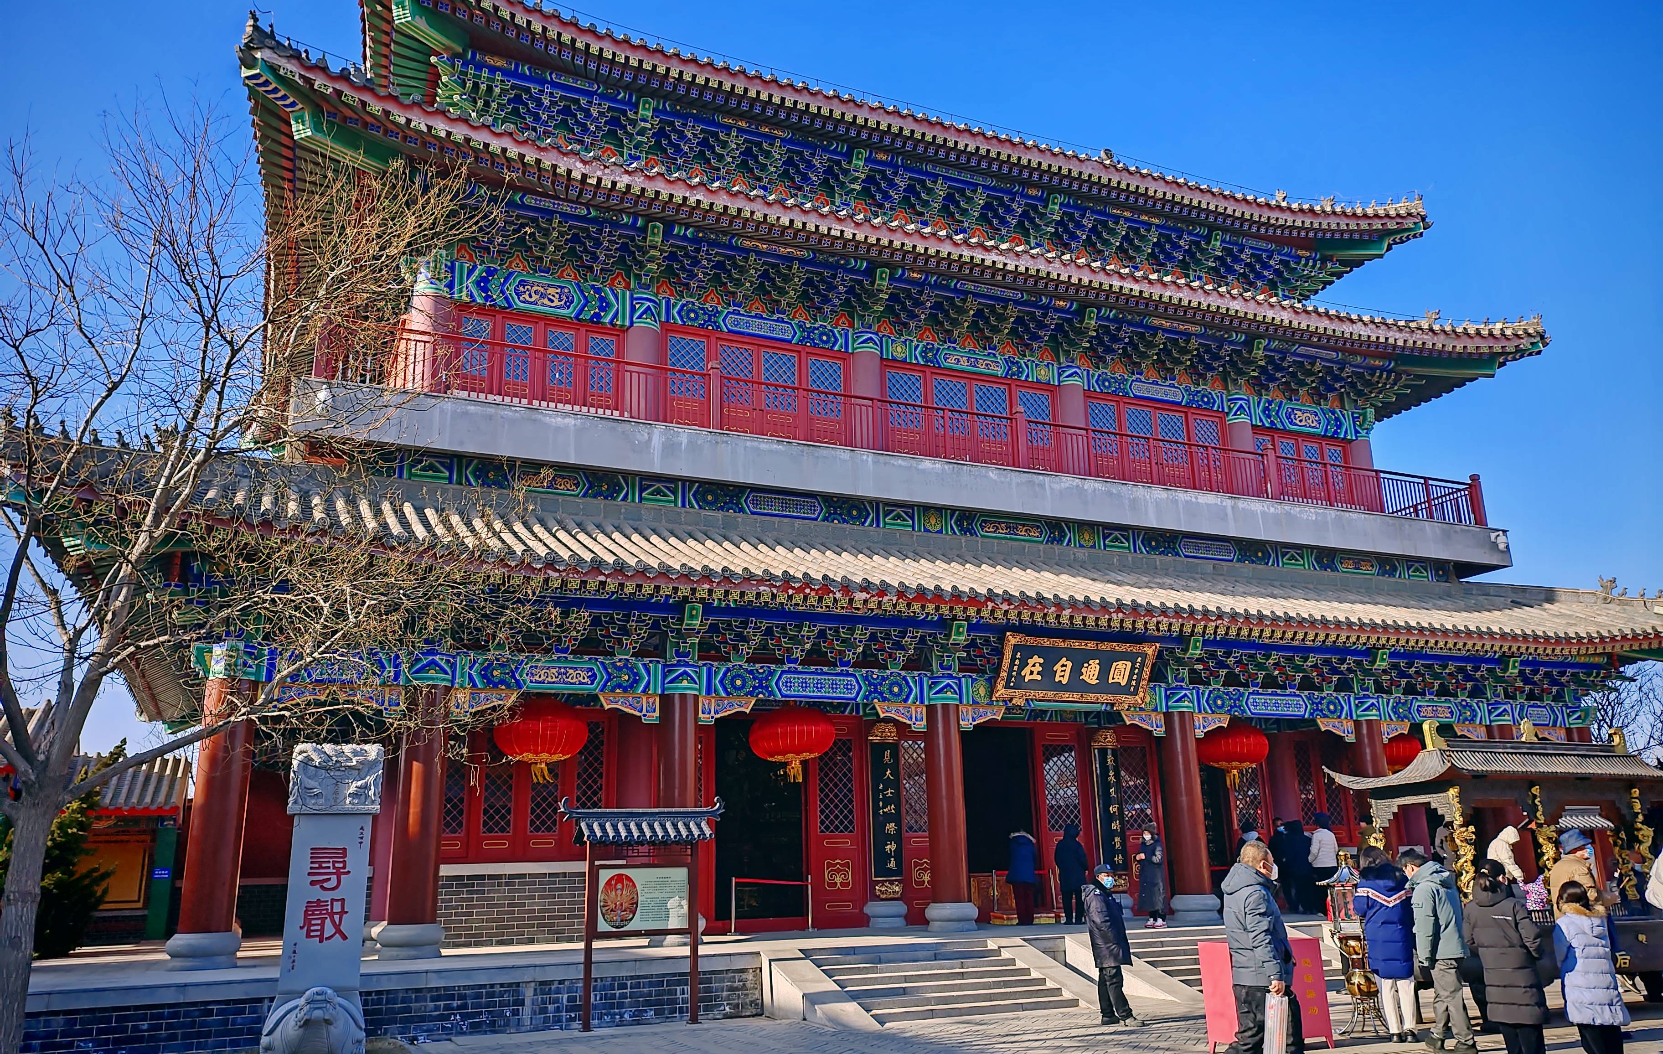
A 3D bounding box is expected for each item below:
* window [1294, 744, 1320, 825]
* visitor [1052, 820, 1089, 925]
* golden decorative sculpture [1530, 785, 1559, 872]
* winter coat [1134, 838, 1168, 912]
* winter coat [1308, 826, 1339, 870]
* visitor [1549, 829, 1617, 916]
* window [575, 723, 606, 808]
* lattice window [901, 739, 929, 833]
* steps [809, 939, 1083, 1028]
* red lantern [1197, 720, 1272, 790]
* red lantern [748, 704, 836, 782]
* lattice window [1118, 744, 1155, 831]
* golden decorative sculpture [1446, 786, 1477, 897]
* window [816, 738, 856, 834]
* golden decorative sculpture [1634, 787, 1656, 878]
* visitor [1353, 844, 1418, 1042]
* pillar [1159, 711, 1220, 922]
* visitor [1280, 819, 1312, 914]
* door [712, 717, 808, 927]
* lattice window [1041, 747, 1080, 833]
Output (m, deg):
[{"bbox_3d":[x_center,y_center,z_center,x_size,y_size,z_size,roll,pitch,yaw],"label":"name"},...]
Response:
[{"bbox_3d":[10.575,5.712,28.872,0.454,1.794,0.080,5,-17,-24],"label":"window"},{"bbox_3d":[4.244,6.155,23.055,0.580,1.714,0.380,1,-15,-8],"label":"visitor"},{"bbox_3d":[8.271,3.658,15.064,0.220,1.305,0.220,5,-17,-24],"label":"golden decorative sculpture"},{"bbox_3d":[5.146,5.658,21.135,0.450,1.207,0.480,8,-18,-32],"label":"winter coat"},{"bbox_3d":[8.579,5.598,22.600,0.520,0.750,0.360,6,-17,-25],"label":"winter coat"},{"bbox_3d":[6.788,3.617,11.566,0.450,1.800,0.550,12,-20,-40],"label":"visitor"},{"bbox_3d":[-4.017,4.158,21.536,0.540,1.850,0.080,6,-17,-24],"label":"window"},{"bbox_3d":[1.702,4.822,24.095,0.800,1.690,0.080,6,-17,-24],"label":"lattice window"},{"bbox_3d":[1.319,5.720,16.451,2.900,0.750,2.120,5,-17,-24],"label":"steps"},{"bbox_3d":[8.030,4.545,25.878,1.450,1.282,1.450,-2,-15,0],"label":"red lantern"},{"bbox_3d":[-0.658,3.622,21.718,1.440,1.250,1.440,-1,-15,0],"label":"red lantern"},{"bbox_3d":[6.137,5.262,26.096,0.700,1.671,0.080,6,-17,-24],"label":"lattice window"},{"bbox_3d":[6.314,3.190,13.027,0.210,1.154,0.230,6,-17,-24],"label":"golden decorative sculpture"},{"bbox_3d":[0.105,4.672,23.379,0.710,1.695,0.080,6,-17,-24],"label":"window"},{"bbox_3d":[8.884,3.393,14.184,0.200,1.099,0.200,6,-17,-24],"label":"golden decorative sculpture"},{"bbox_3d":[5.258,3.927,12.306,0.520,1.728,0.480,-1,-15,-3],"label":"visitor"},{"bbox_3d":[6.481,5.214,23.423,0.880,3.612,0.880,6,-17,-24],"label":"pillar"},{"bbox_3d":[8.633,6.346,24.267,0.500,1.715,0.360,-5,-16,10],"label":"visitor"},{"bbox_3d":[-1.248,5.183,22.573,1.670,3.560,0.200,6,-17,-24],"label":"door"},{"bbox_3d":[4.534,5.103,25.376,0.840,1.690,0.080,6,-17,-24],"label":"lattice window"}]

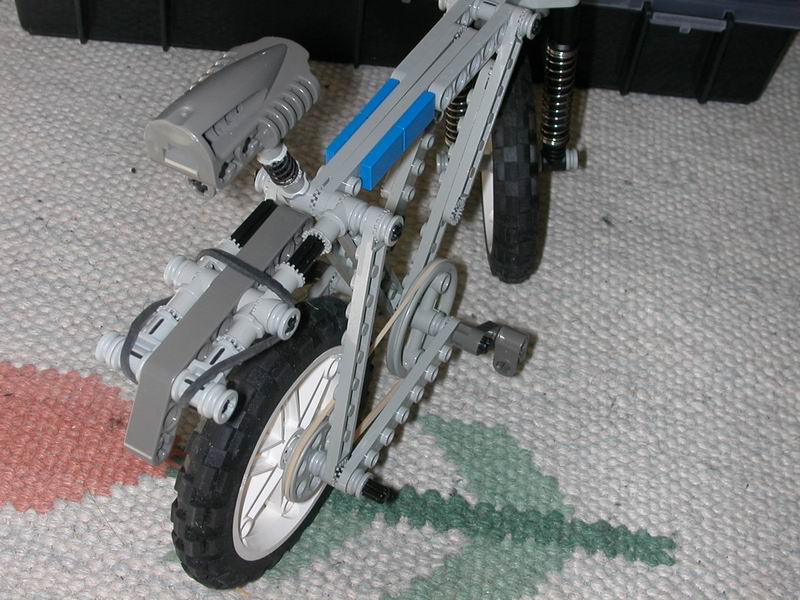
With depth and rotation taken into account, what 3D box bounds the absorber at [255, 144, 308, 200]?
[{"bbox_3d":[-0.027,-0.029,0.255,0.008,0.018,0.008,-4,67,10],"label":"absorber"}]

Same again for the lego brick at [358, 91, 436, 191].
[{"bbox_3d":[0.000,-0.040,0.281,0.003,0.008,0.032,23,52,20],"label":"lego brick"}]

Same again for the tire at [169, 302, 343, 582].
[{"bbox_3d":[-0.031,0.038,0.299,0.015,0.082,0.082,23,46,20],"label":"tire"}]

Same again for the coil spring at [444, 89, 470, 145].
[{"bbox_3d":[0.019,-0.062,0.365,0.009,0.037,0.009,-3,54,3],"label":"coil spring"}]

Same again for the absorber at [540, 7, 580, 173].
[{"bbox_3d":[0.050,-0.068,0.359,0.009,0.074,0.009,-3,54,3],"label":"absorber"}]

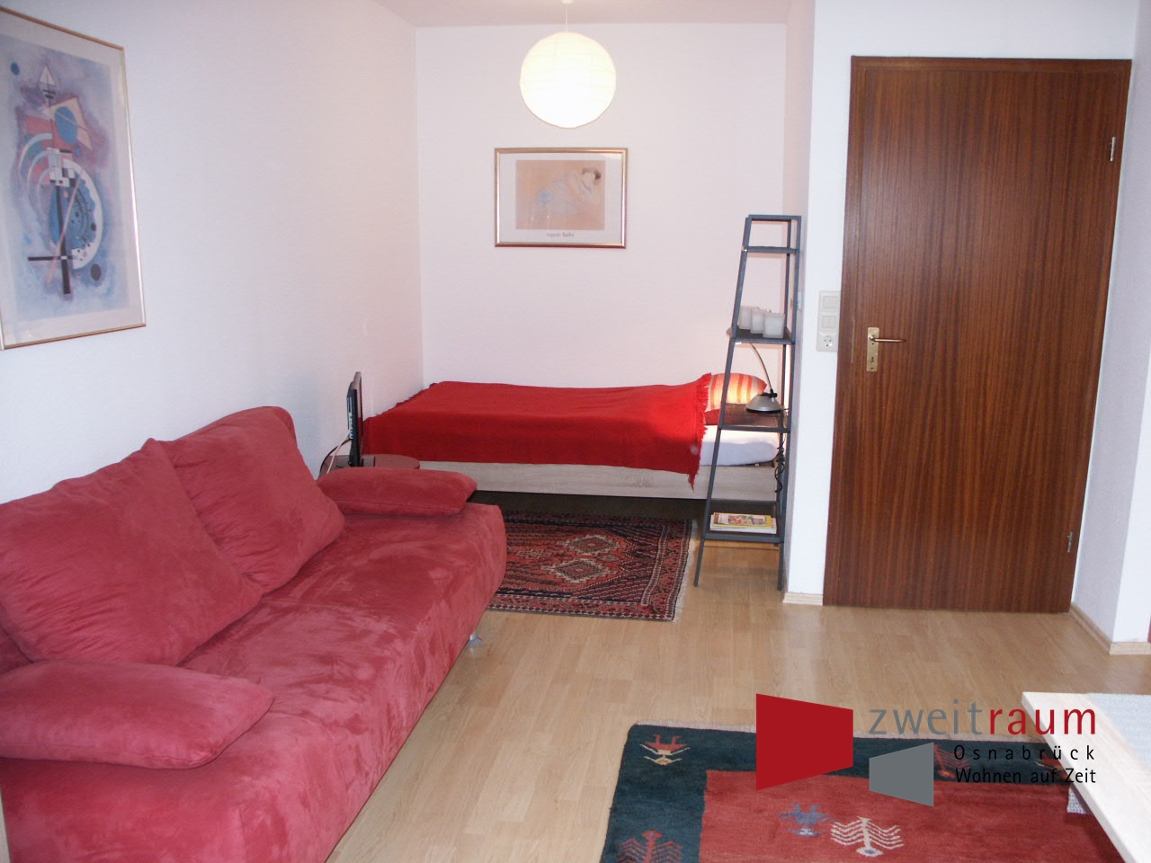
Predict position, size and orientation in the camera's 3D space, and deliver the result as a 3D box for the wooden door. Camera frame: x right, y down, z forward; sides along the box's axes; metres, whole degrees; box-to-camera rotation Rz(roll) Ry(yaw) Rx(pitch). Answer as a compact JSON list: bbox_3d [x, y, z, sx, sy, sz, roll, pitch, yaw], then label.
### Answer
[{"bbox_3d":[1.430,-0.301,3.365,0.930,2.030,0.060,2,12,7],"label":"wooden door"}]

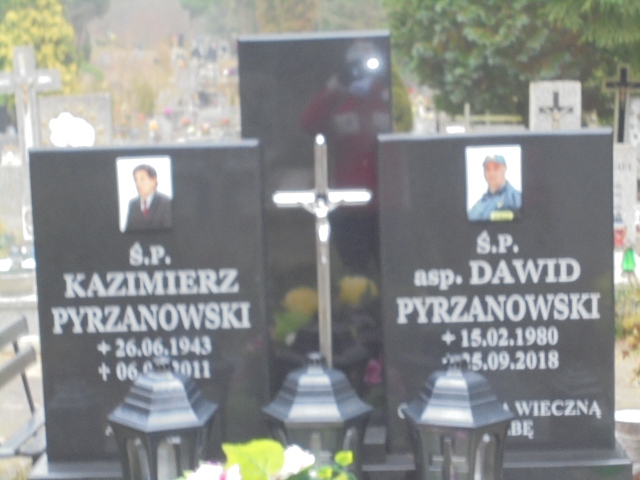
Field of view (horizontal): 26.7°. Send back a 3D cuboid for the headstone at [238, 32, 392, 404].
[{"bbox_3d":[0.004,-0.014,3.557,0.388,1.034,0.090,-2,7,2],"label":"headstone"}]

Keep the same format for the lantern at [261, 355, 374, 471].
[{"bbox_3d":[-0.004,0.481,3.255,0.265,0.424,0.230,-2,7,2],"label":"lantern"}]

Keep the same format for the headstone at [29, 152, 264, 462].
[{"bbox_3d":[-0.427,0.160,3.486,0.584,0.813,0.085,-2,7,2],"label":"headstone"}]

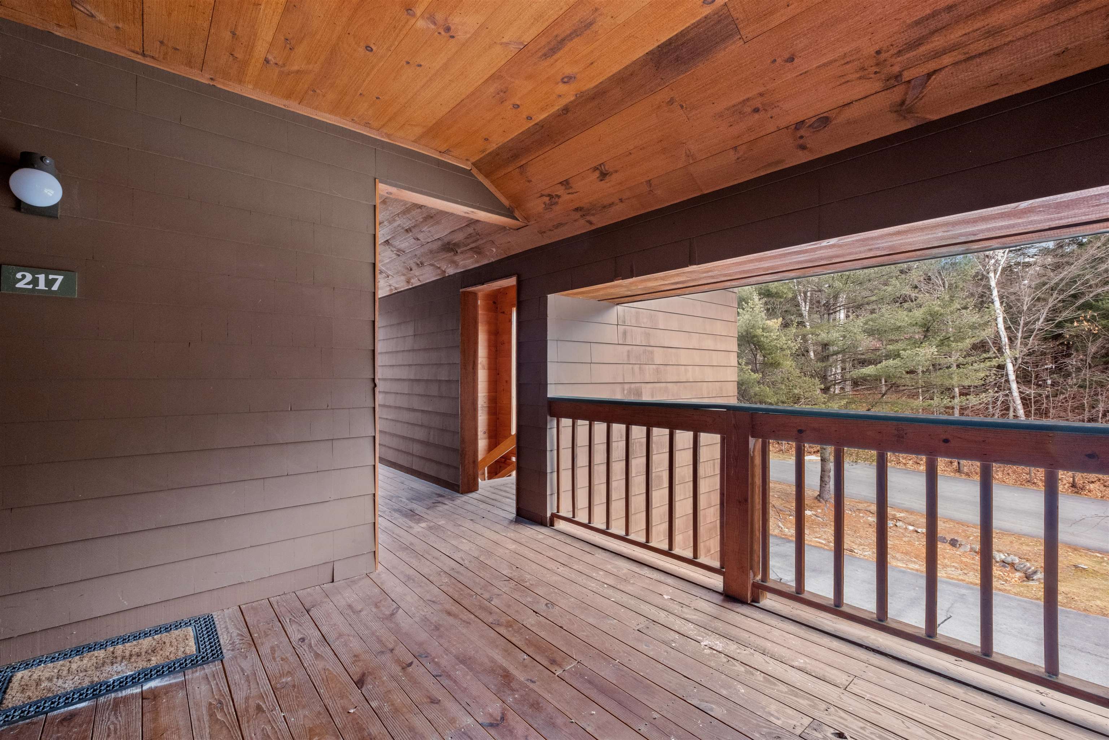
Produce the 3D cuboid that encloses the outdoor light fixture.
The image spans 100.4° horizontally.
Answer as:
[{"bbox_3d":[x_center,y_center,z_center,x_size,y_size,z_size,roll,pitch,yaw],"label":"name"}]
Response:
[{"bbox_3d":[-2.198,-0.795,1.965,0.155,0.239,0.199,1,-2,-41],"label":"outdoor light fixture"}]

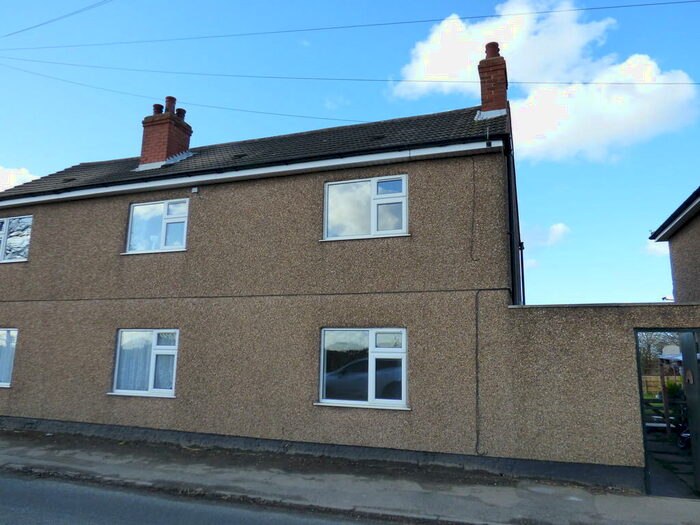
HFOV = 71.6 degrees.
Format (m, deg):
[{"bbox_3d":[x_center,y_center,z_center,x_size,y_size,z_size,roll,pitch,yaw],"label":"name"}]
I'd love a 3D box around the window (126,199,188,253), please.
[{"bbox_3d":[-3.742,-0.701,9.483,1.410,1.005,0.100,-3,-10,19],"label":"window"}]

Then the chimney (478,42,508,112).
[{"bbox_3d":[2.909,-3.621,9.802,0.510,1.620,0.750,-3,-10,19],"label":"chimney"}]

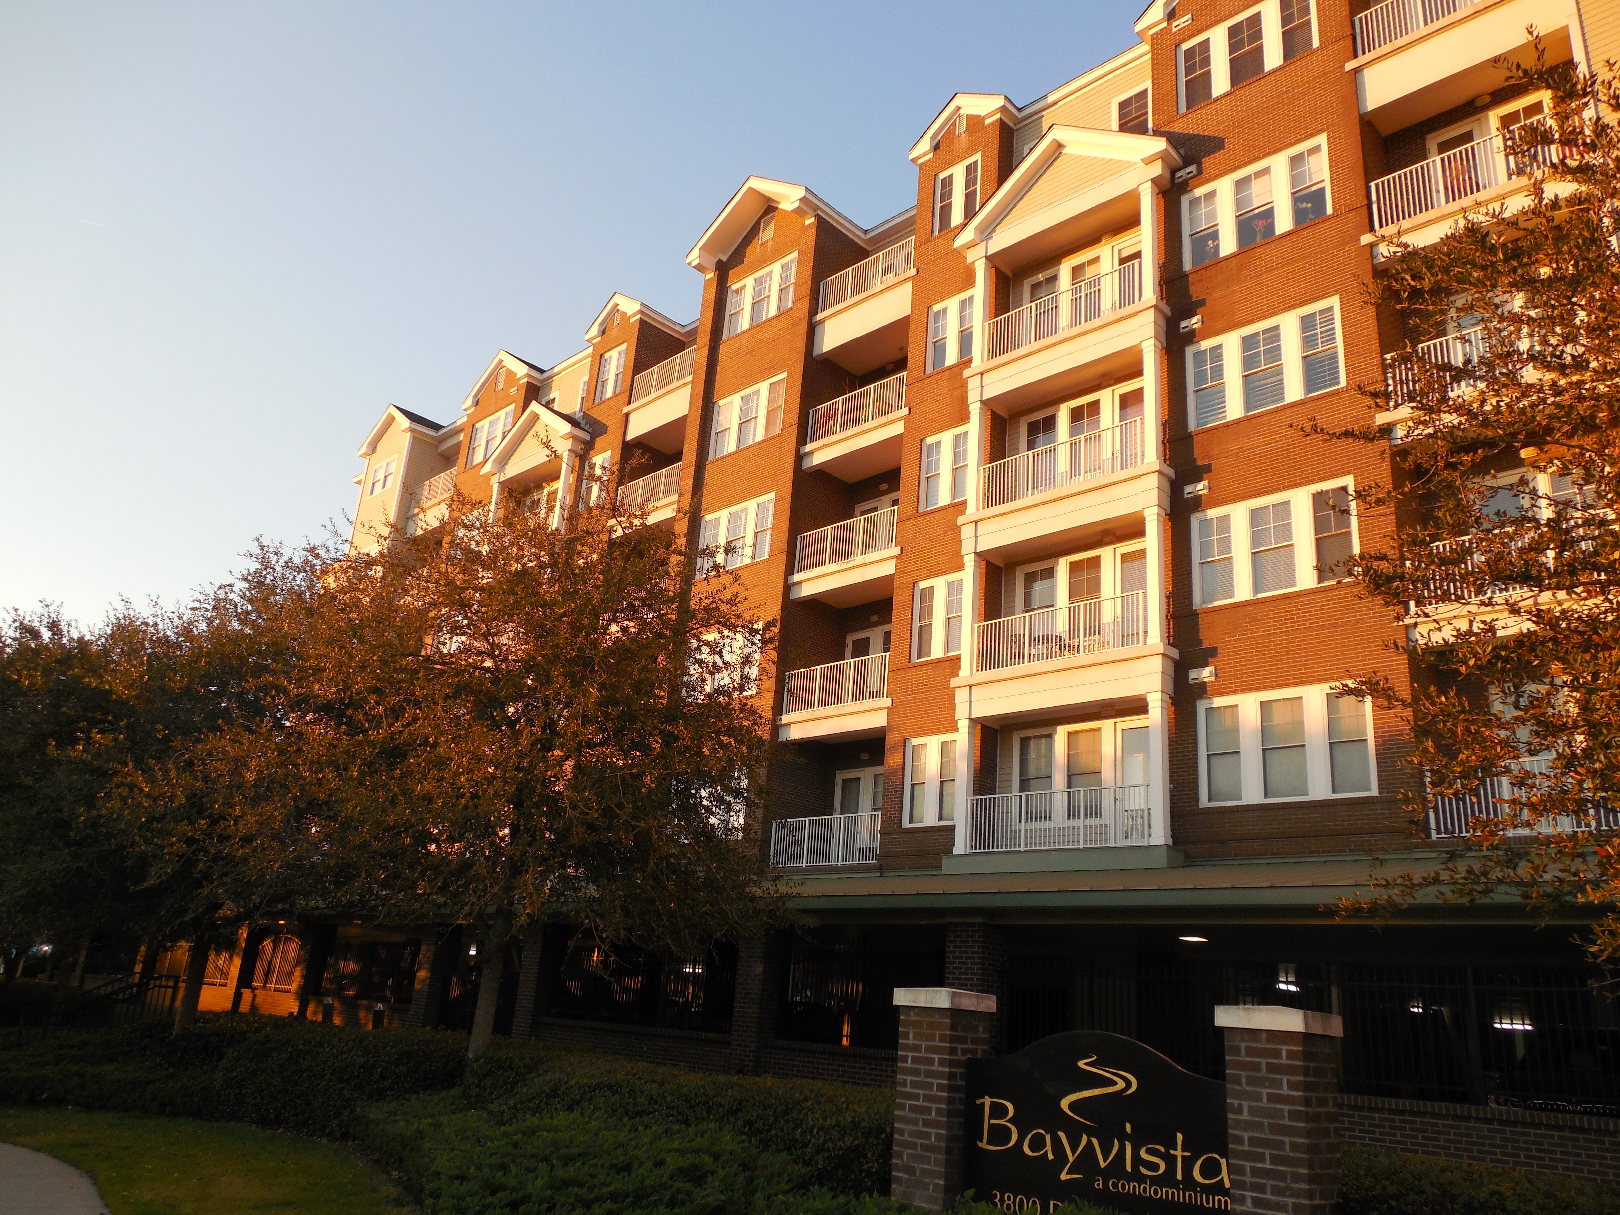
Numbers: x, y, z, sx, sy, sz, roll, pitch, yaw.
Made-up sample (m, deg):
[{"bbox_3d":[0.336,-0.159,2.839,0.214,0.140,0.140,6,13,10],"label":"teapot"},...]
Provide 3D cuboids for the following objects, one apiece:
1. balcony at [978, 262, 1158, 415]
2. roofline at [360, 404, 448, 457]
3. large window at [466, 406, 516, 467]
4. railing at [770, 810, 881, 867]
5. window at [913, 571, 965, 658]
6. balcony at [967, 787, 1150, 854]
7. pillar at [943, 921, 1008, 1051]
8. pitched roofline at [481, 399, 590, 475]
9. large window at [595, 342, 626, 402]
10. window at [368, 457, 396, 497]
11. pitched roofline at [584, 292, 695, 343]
[{"bbox_3d":[5.499,-5.649,24.752,4.625,1.998,1.203,-14,-26,43],"label":"balcony"},{"bbox_3d":[-16.769,-7.265,49.866,4.654,1.934,2.800,-13,-25,43],"label":"roofline"},{"bbox_3d":[-11.797,-6.301,43.345,2.882,1.834,0.148,-14,-26,43],"label":"large window"},{"bbox_3d":[0.274,4.928,24.739,3.120,1.040,0.060,-13,-26,41],"label":"railing"},{"bbox_3d":[2.688,0.216,24.526,1.303,1.787,0.120,-13,-26,41],"label":"window"},{"bbox_3d":[4.392,3.860,21.180,3.848,1.058,0.074,-14,-26,43],"label":"balcony"},{"bbox_3d":[2.161,5.492,15.233,0.600,2.580,0.600,-13,-26,41],"label":"pillar"},{"bbox_3d":[-9.095,-5.847,40.039,5.618,2.201,1.300,-13,-25,43],"label":"pitched roofline"},{"bbox_3d":[-6.484,-7.632,38.164,1.471,1.864,0.150,-13,-25,43],"label":"large window"},{"bbox_3d":[-17.676,-5.423,48.426,2.187,1.551,0.150,-13,-25,43],"label":"window"},{"bbox_3d":[-5.548,-9.199,38.229,2.830,1.260,2.200,-13,-26,41],"label":"pitched roofline"}]

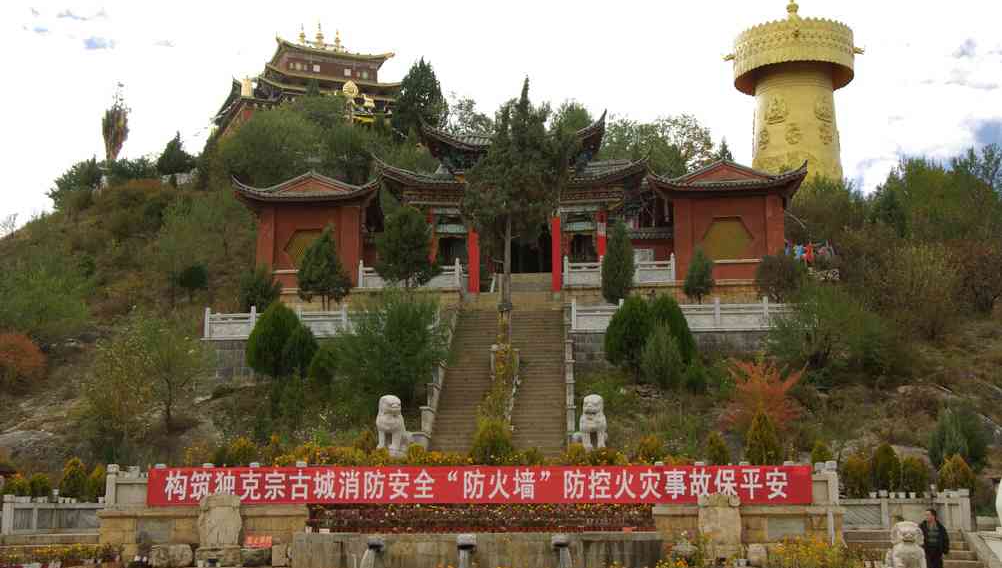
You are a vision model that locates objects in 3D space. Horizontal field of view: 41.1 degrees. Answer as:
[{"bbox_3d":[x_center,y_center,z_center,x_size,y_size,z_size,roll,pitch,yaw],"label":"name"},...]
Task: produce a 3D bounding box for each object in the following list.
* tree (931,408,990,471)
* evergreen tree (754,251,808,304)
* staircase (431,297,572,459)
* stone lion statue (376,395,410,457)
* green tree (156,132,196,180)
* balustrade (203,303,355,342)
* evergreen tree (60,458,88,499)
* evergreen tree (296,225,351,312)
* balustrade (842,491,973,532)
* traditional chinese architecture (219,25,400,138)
[{"bbox_3d":[11.483,3.978,33.500,1.506,1.847,1.506,-4,-10,19],"label":"tree"},{"bbox_3d":[10.123,0.072,48.169,1.871,2.452,1.871,0,-10,0],"label":"evergreen tree"},{"bbox_3d":[0.196,2.754,43.252,4.100,6.100,10.700,-1,-10,3],"label":"staircase"},{"bbox_3d":[-2.795,3.731,34.700,0.900,1.680,1.100,-1,-10,6],"label":"stone lion statue"},{"bbox_3d":[-26.323,-10.262,108.271,3.115,4.182,3.115,0,-10,0],"label":"green tree"},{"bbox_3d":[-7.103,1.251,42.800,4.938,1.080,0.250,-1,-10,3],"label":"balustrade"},{"bbox_3d":[-10.472,4.829,32.892,0.715,1.097,0.679,0,-10,0],"label":"evergreen tree"},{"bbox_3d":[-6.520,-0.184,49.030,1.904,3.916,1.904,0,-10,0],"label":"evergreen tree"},{"bbox_3d":[9.685,5.396,31.800,3.100,0.960,0.350,-1,-10,3],"label":"balustrade"},{"bbox_3d":[-15.398,-15.734,112.000,15.500,11.500,12.500,3,-10,-19],"label":"traditional chinese architecture"}]

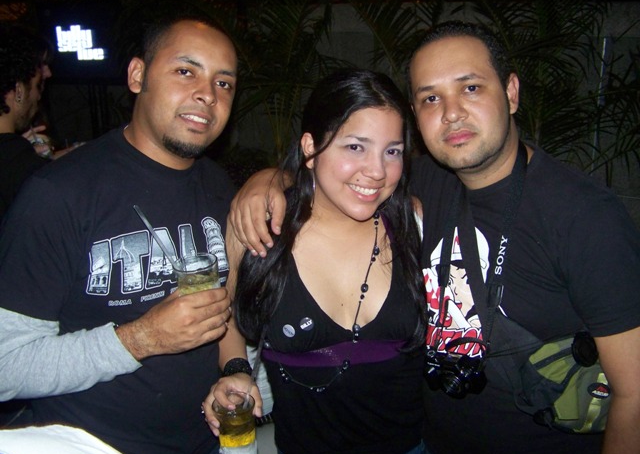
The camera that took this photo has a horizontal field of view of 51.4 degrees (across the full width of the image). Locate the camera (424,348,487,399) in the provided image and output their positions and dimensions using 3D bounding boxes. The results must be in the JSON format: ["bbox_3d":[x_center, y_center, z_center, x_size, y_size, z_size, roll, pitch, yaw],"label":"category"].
[{"bbox_3d":[0.231,0.249,1.130,0.106,0.075,0.078,9,39,8],"label":"camera"}]

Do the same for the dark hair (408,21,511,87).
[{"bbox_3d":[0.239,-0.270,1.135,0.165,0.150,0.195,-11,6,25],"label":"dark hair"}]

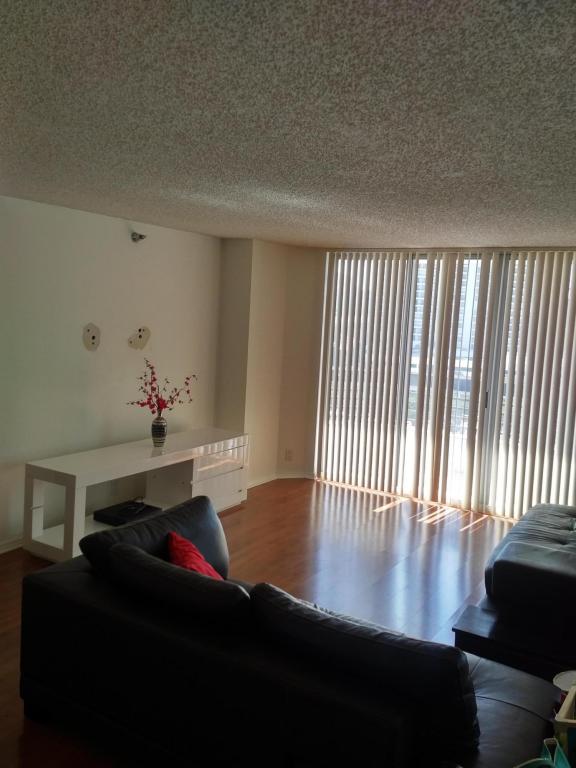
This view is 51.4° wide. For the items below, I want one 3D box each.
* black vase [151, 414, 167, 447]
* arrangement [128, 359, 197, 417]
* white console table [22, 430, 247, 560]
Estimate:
[{"bbox_3d":[-1.070,0.383,4.963,0.127,0.259,0.127,3,7,0],"label":"black vase"},{"bbox_3d":[-1.031,0.030,4.923,0.420,0.481,0.500,7,8,32],"label":"arrangement"},{"bbox_3d":[-1.122,0.826,4.950,0.537,0.624,1.934,7,8,32],"label":"white console table"}]

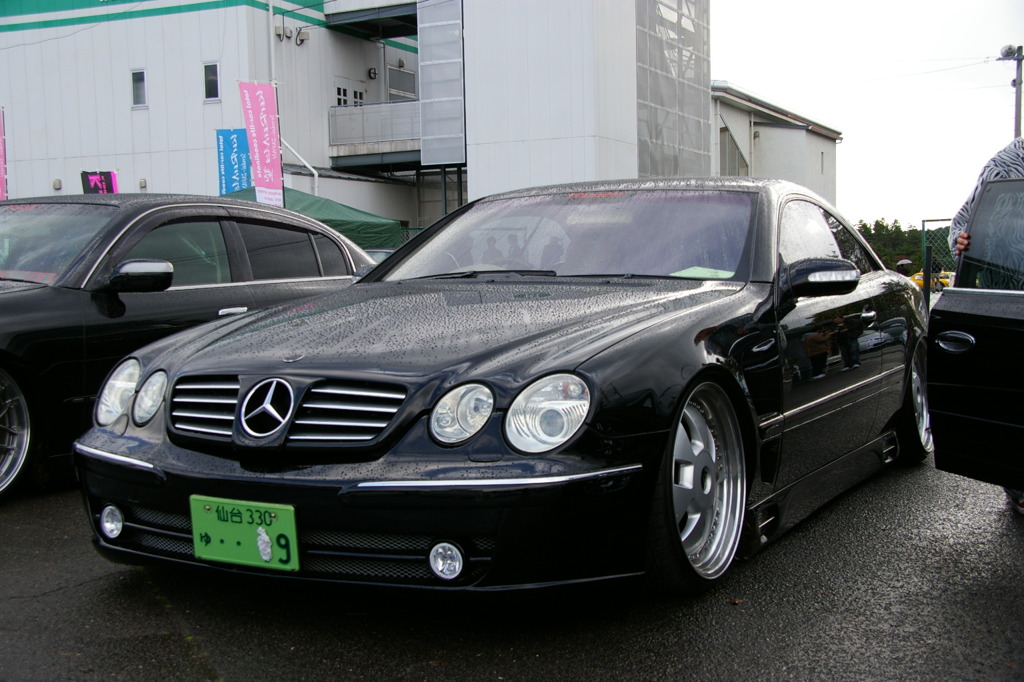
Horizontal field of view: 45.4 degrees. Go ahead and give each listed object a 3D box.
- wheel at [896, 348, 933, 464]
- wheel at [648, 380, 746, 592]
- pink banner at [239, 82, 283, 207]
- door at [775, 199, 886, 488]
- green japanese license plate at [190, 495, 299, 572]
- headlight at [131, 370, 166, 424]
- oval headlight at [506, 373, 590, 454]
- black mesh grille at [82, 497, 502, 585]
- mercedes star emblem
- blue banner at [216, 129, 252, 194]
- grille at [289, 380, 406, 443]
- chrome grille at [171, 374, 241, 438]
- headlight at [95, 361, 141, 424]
[{"bbox_3d":[1.851,0.263,5.897,0.250,0.635,0.635,-4,0,29],"label":"wheel"},{"bbox_3d":[0.456,0.396,3.481,0.250,0.645,0.645,-3,1,31],"label":"wheel"},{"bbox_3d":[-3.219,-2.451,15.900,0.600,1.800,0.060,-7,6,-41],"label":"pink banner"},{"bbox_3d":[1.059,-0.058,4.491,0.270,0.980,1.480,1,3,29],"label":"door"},{"bbox_3d":[-0.665,0.477,3.037,0.330,0.165,0.020,1,9,29],"label":"green japanese license plate"},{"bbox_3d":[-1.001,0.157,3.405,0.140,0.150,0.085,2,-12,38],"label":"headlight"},{"bbox_3d":[0.087,0.171,2.915,0.195,0.185,0.160,0,3,23],"label":"oval headlight"},{"bbox_3d":[-0.633,0.503,3.108,1.300,0.125,0.130,1,3,29],"label":"black mesh grille"},{"bbox_3d":[-0.614,0.167,3.059,0.156,0.158,0.030,1,-17,29],"label":"mercedes star emblem"},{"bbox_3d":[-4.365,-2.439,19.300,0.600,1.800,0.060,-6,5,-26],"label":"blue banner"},{"bbox_3d":[-0.396,0.172,2.973,0.300,0.152,0.070,1,-10,20],"label":"grille"},{"bbox_3d":[-0.803,0.164,3.197,0.300,0.152,0.070,2,-10,38],"label":"chrome grille"},{"bbox_3d":[-1.164,0.152,3.620,0.195,0.185,0.160,1,4,36],"label":"headlight"}]

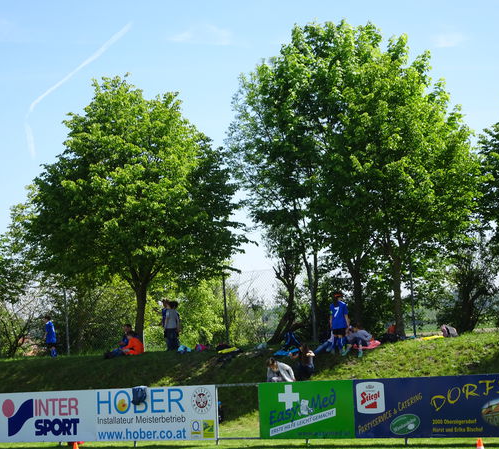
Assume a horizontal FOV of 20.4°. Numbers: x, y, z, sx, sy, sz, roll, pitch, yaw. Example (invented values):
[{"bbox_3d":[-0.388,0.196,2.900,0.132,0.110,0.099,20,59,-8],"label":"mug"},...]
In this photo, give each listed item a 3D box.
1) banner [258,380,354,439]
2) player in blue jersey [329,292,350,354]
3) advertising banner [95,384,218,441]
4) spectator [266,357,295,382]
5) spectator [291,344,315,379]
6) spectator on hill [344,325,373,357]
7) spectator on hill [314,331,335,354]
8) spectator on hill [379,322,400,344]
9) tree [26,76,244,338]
[{"bbox_3d":[0.990,3.282,24.401,2.030,1.000,0.040,-7,-7,36],"label":"banner"},{"bbox_3d":[2.205,2.430,33.800,0.500,1.460,0.360,-4,-6,12],"label":"player in blue jersey"},{"bbox_3d":[-1.814,3.613,26.319,3.000,1.000,0.040,-7,-8,36],"label":"advertising banner"},{"bbox_3d":[0.646,3.098,28.400,0.540,0.780,0.660,-4,-7,14],"label":"spectator"},{"bbox_3d":[1.179,2.942,29.400,0.600,0.790,0.450,0,-7,-18],"label":"spectator"},{"bbox_3d":[2.474,2.680,31.700,0.550,0.760,0.680,-6,-8,30],"label":"spectator on hill"},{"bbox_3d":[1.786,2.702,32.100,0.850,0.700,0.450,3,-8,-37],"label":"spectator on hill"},{"bbox_3d":[3.341,2.583,32.800,0.450,0.580,0.550,-7,-8,33],"label":"spectator on hill"},{"bbox_3d":[-3.315,-0.375,39.900,6.100,7.700,5.800,-3,-6,0],"label":"tree"}]

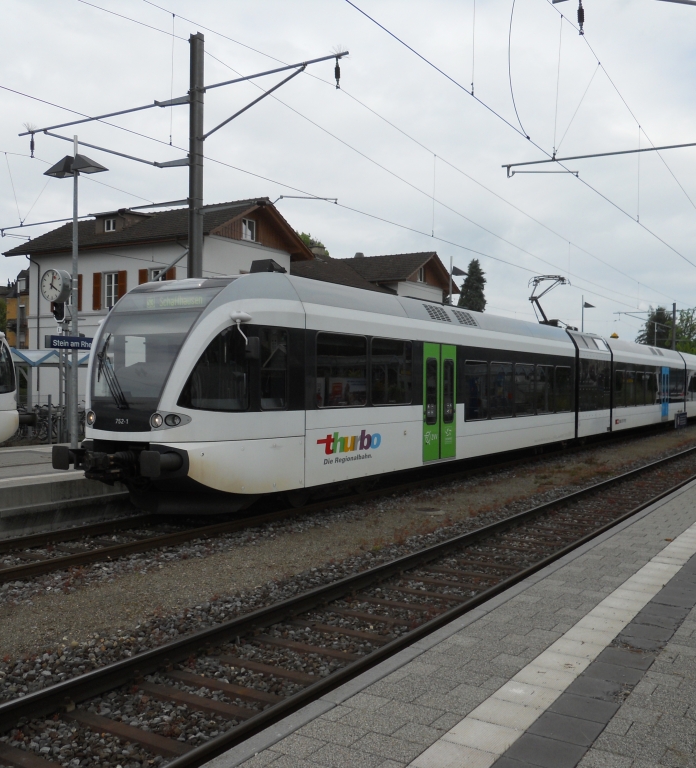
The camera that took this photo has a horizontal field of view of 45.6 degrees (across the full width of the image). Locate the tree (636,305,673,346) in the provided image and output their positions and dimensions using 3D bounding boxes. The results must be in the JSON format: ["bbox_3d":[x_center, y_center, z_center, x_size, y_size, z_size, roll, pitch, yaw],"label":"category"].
[{"bbox_3d":[41.406,-4.016,111.992,5.000,12.790,5.000,0,0,31],"label":"tree"}]

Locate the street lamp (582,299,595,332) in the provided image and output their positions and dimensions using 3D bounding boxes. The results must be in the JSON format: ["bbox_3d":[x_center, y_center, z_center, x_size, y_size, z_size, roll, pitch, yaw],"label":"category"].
[{"bbox_3d":[14.387,-1.784,49.545,0.850,7.000,0.470,0,0,31],"label":"street lamp"}]

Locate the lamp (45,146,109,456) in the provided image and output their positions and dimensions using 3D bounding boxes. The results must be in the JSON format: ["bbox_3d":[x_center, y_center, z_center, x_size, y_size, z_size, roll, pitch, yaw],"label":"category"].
[{"bbox_3d":[-5.745,-1.829,17.486,1.500,6.770,0.470,0,0,31],"label":"lamp"}]

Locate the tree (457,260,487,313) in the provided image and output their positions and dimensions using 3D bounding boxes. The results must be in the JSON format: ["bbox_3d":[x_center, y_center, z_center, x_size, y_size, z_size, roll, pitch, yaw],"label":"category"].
[{"bbox_3d":[9.883,-3.946,65.983,3.600,11.870,3.600,0,0,31],"label":"tree"}]

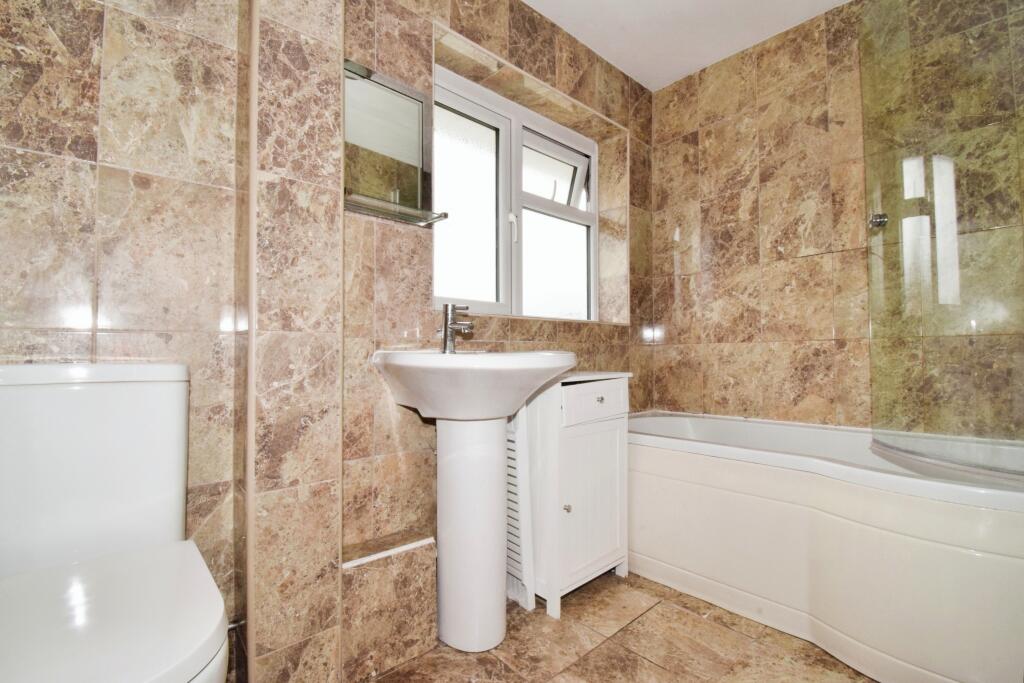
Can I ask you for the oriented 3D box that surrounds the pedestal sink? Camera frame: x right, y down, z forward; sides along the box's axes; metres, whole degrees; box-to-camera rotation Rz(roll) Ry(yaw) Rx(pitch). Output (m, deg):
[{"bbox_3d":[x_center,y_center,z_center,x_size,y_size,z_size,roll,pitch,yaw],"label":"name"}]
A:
[{"bbox_3d":[-0.092,0.463,1.223,0.559,0.865,0.473,1,-2,-40],"label":"pedestal sink"}]

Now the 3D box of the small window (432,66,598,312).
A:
[{"bbox_3d":[0.013,-0.585,1.956,1.122,0.989,0.090,1,-2,-40],"label":"small window"}]

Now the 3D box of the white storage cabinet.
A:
[{"bbox_3d":[0.217,0.515,1.612,0.426,0.783,0.278,1,-2,-40],"label":"white storage cabinet"}]

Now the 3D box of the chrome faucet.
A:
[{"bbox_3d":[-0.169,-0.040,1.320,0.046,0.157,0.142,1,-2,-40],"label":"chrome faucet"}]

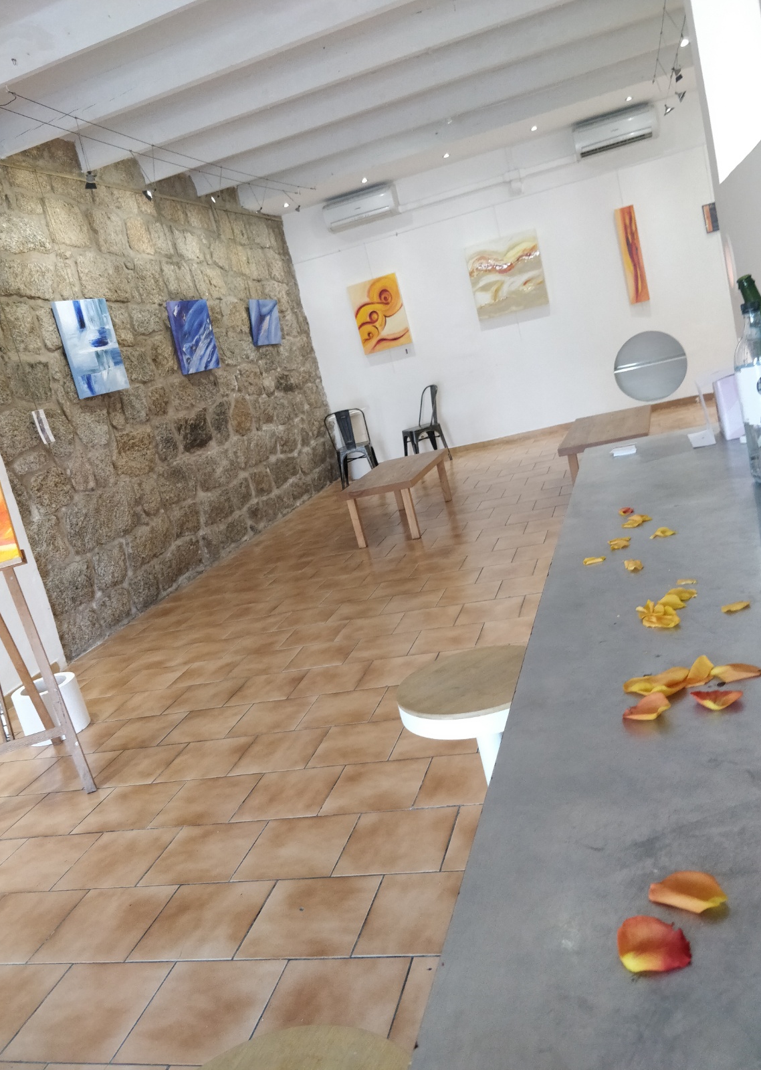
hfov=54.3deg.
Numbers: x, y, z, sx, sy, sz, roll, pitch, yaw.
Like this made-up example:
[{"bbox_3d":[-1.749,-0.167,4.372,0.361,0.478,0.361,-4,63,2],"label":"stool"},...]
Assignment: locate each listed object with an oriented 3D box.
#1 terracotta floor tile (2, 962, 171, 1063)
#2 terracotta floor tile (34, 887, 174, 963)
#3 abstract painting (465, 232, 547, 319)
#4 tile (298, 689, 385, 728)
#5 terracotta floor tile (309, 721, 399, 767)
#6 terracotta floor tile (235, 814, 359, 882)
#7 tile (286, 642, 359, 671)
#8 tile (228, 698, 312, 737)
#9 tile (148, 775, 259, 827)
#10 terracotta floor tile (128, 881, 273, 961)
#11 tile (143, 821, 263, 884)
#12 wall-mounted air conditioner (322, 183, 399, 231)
[{"bbox_3d":[-0.750,1.234,1.923,0.333,0.013,0.297,-11,14,17],"label":"terracotta floor tile"},{"bbox_3d":[-0.824,1.173,2.236,0.339,0.010,0.293,-10,14,18],"label":"terracotta floor tile"},{"bbox_3d":[1.401,-2.859,8.206,0.790,0.790,0.035,-11,14,17],"label":"abstract painting"},{"bbox_3d":[-0.160,0.756,3.219,0.333,0.013,0.297,-11,14,17],"label":"tile"},{"bbox_3d":[-0.087,0.816,2.890,0.334,0.010,0.287,-10,14,19],"label":"terracotta floor tile"},{"bbox_3d":[-0.261,0.994,2.355,0.335,0.010,0.287,-10,14,18],"label":"terracotta floor tile"},{"bbox_3d":[-0.301,0.634,3.860,0.333,0.013,0.297,-11,14,17],"label":"tile"},{"bbox_3d":[-0.477,0.815,3.320,0.330,0.010,0.310,-10,14,17],"label":"tile"},{"bbox_3d":[-0.644,0.997,2.765,0.333,0.013,0.297,-11,14,17],"label":"tile"},{"bbox_3d":[-0.505,1.113,2.139,0.338,0.010,0.292,-10,14,18],"label":"terracotta floor tile"},{"bbox_3d":[-0.579,1.056,2.456,0.333,0.013,0.297,-11,14,17],"label":"tile"},{"bbox_3d":[-0.212,-3.534,8.002,0.790,0.275,0.210,-11,14,17],"label":"wall-mounted air conditioner"}]

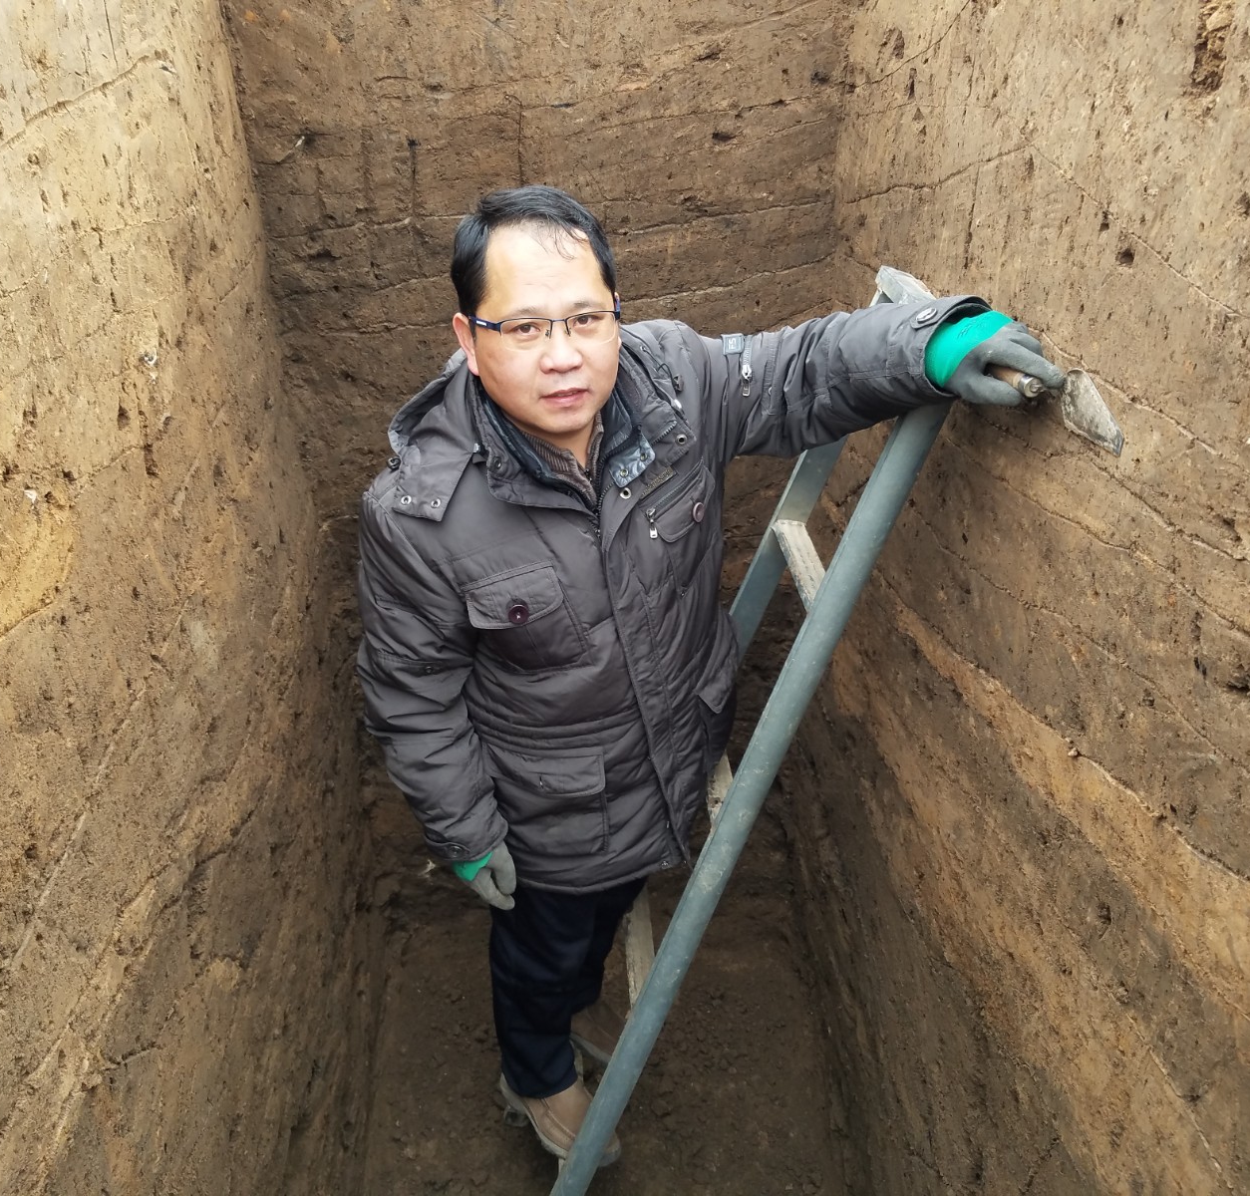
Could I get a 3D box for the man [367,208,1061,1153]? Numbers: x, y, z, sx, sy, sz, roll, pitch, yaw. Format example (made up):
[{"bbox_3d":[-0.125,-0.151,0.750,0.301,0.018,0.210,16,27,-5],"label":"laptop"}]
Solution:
[{"bbox_3d":[0.030,0.305,1.690,0.620,1.690,0.620,-25,41,-30],"label":"man"}]

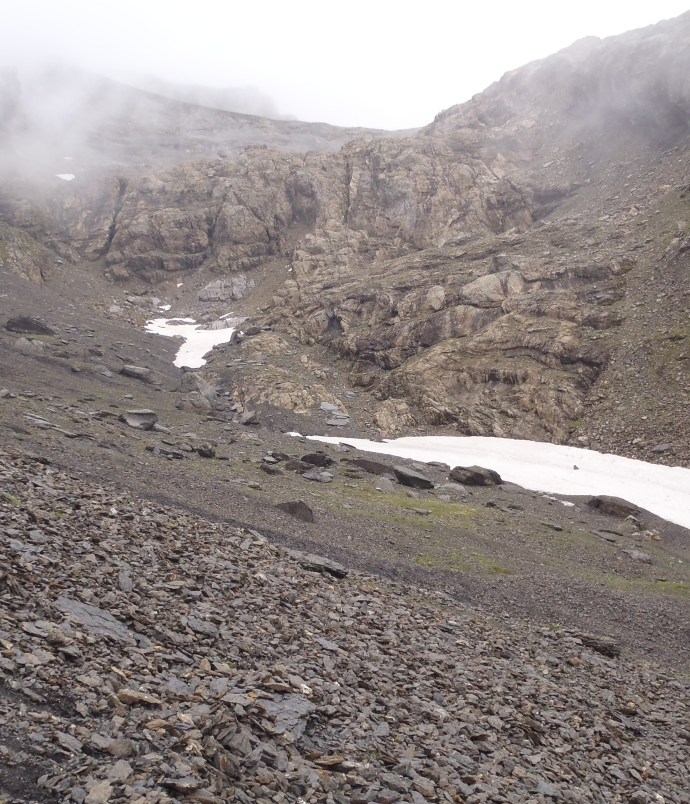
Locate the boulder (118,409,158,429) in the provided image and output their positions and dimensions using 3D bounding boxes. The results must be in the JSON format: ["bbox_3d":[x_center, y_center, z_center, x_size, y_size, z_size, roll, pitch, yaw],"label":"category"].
[{"bbox_3d":[-5.504,0.464,23.000,1.003,0.529,0.753,0,0,-13],"label":"boulder"}]

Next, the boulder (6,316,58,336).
[{"bbox_3d":[-14.462,-3.483,40.000,2.282,0.833,1.483,0,0,-20],"label":"boulder"}]

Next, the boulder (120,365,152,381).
[{"bbox_3d":[-8.215,-1.157,34.000,1.179,0.529,0.825,0,0,-14],"label":"boulder"}]

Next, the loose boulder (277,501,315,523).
[{"bbox_3d":[-0.913,2.021,16.000,0.698,0.368,0.524,0,0,-3],"label":"loose boulder"}]

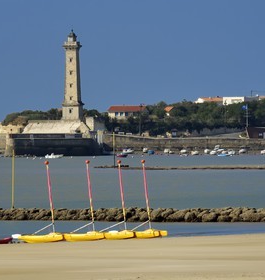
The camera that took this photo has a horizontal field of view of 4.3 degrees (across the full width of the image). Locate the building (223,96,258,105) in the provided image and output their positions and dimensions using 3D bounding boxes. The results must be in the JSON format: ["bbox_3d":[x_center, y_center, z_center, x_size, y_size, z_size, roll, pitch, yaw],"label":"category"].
[{"bbox_3d":[43.561,-14.955,1410.007,10.300,4.600,10.200,0,0,32],"label":"building"}]

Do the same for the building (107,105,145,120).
[{"bbox_3d":[-1.576,-10.168,1300.008,13.200,5.400,9.000,0,0,16],"label":"building"}]

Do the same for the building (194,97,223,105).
[{"bbox_3d":[30.852,-14.663,1400.007,11.000,4.700,7.800,0,0,-32],"label":"building"}]

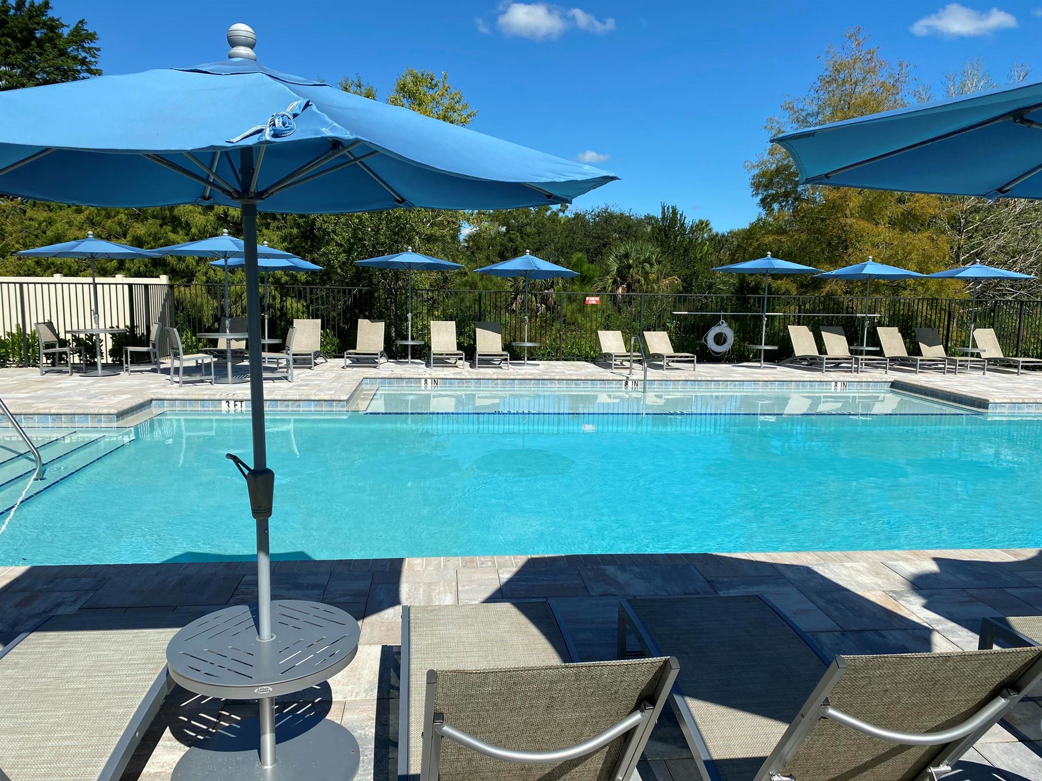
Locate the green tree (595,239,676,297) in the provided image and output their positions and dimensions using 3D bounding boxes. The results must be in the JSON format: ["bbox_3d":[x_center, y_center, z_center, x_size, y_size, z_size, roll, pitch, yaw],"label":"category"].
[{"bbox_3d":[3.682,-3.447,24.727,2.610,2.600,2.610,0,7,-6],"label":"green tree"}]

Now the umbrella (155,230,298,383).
[{"bbox_3d":[-4.688,-1.348,12.511,2.200,2.400,2.200,0,7,-6],"label":"umbrella"}]

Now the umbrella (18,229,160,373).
[{"bbox_3d":[-7.102,-1.455,13.054,2.200,2.380,2.200,0,7,-6],"label":"umbrella"}]

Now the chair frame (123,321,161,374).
[{"bbox_3d":[-6.501,-0.732,13.440,0.550,0.870,0.500,-4,9,-34],"label":"chair frame"}]

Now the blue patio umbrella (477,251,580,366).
[{"bbox_3d":[0.132,-1.721,16.408,2.220,2.400,2.220,0,7,-6],"label":"blue patio umbrella"}]

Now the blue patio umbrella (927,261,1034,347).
[{"bbox_3d":[9.778,-1.726,16.890,2.200,2.180,2.200,0,7,-6],"label":"blue patio umbrella"}]

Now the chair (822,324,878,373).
[{"bbox_3d":[6.913,-0.879,16.541,0.630,0.880,1.750,-1,8,-12],"label":"chair"}]

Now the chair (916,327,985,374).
[{"bbox_3d":[9.242,-0.879,17.045,0.670,0.910,1.800,0,7,-6],"label":"chair"}]

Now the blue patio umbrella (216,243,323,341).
[{"bbox_3d":[-5.030,-1.824,15.435,2.200,2.180,2.200,0,7,-6],"label":"blue patio umbrella"}]

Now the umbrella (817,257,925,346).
[{"bbox_3d":[7.545,-1.663,17.018,2.280,2.400,2.280,0,7,-6],"label":"umbrella"}]

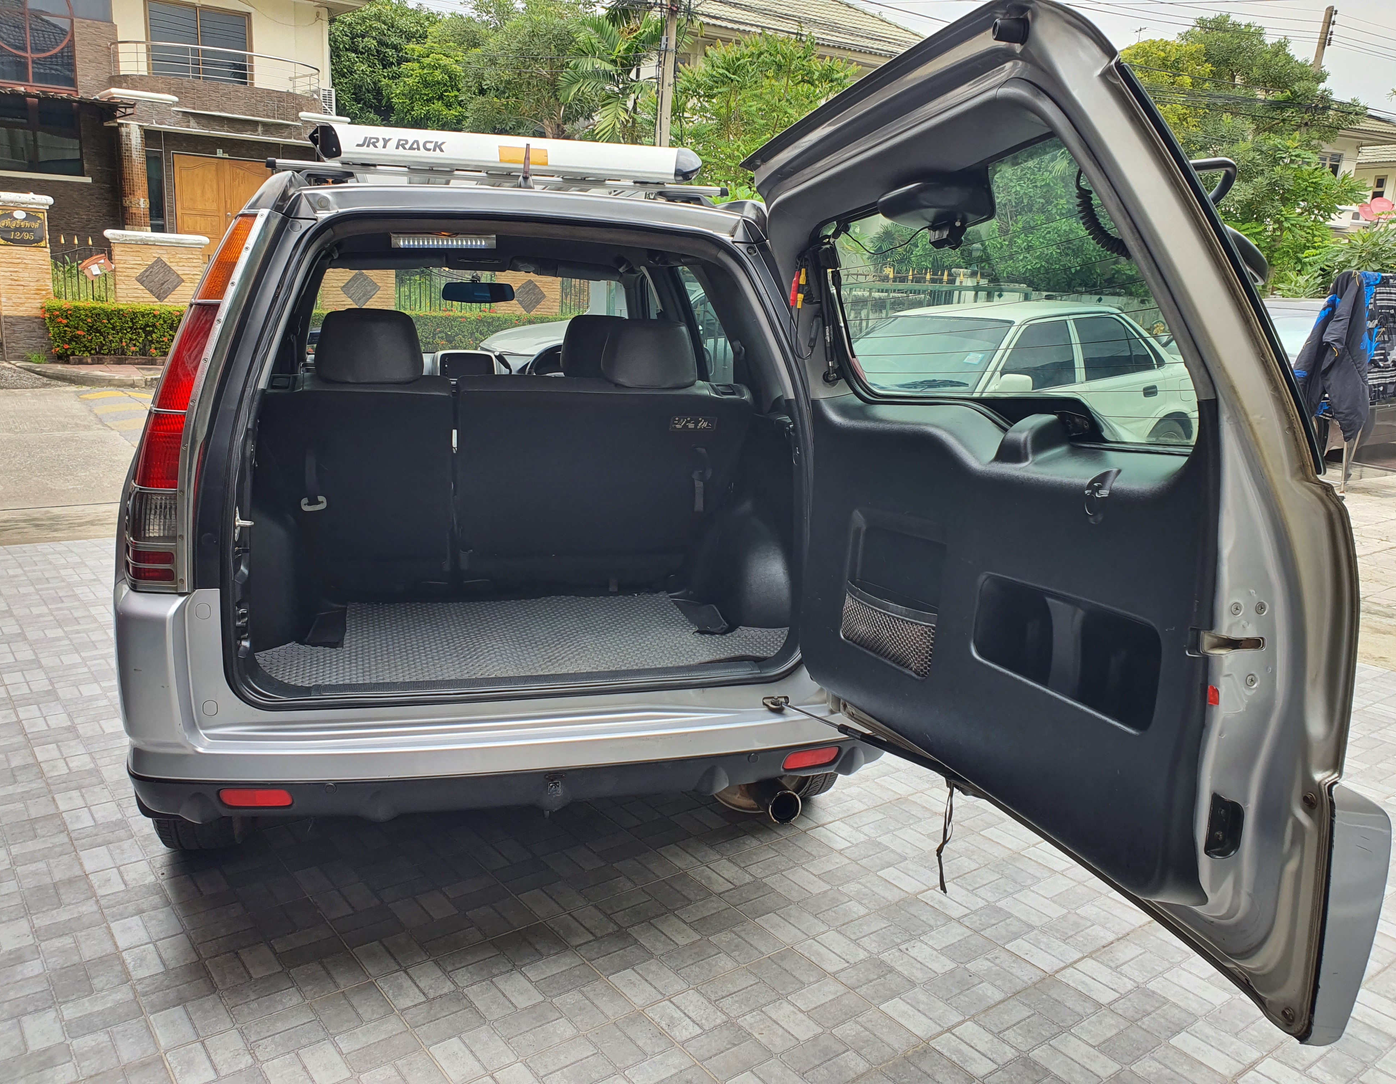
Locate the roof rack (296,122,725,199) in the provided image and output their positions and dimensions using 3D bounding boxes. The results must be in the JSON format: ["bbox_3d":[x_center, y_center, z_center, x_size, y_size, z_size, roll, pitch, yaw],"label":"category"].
[{"bbox_3d":[-0.548,-1.035,3.152,1.080,0.160,1.100,-1,12,-13],"label":"roof rack"}]

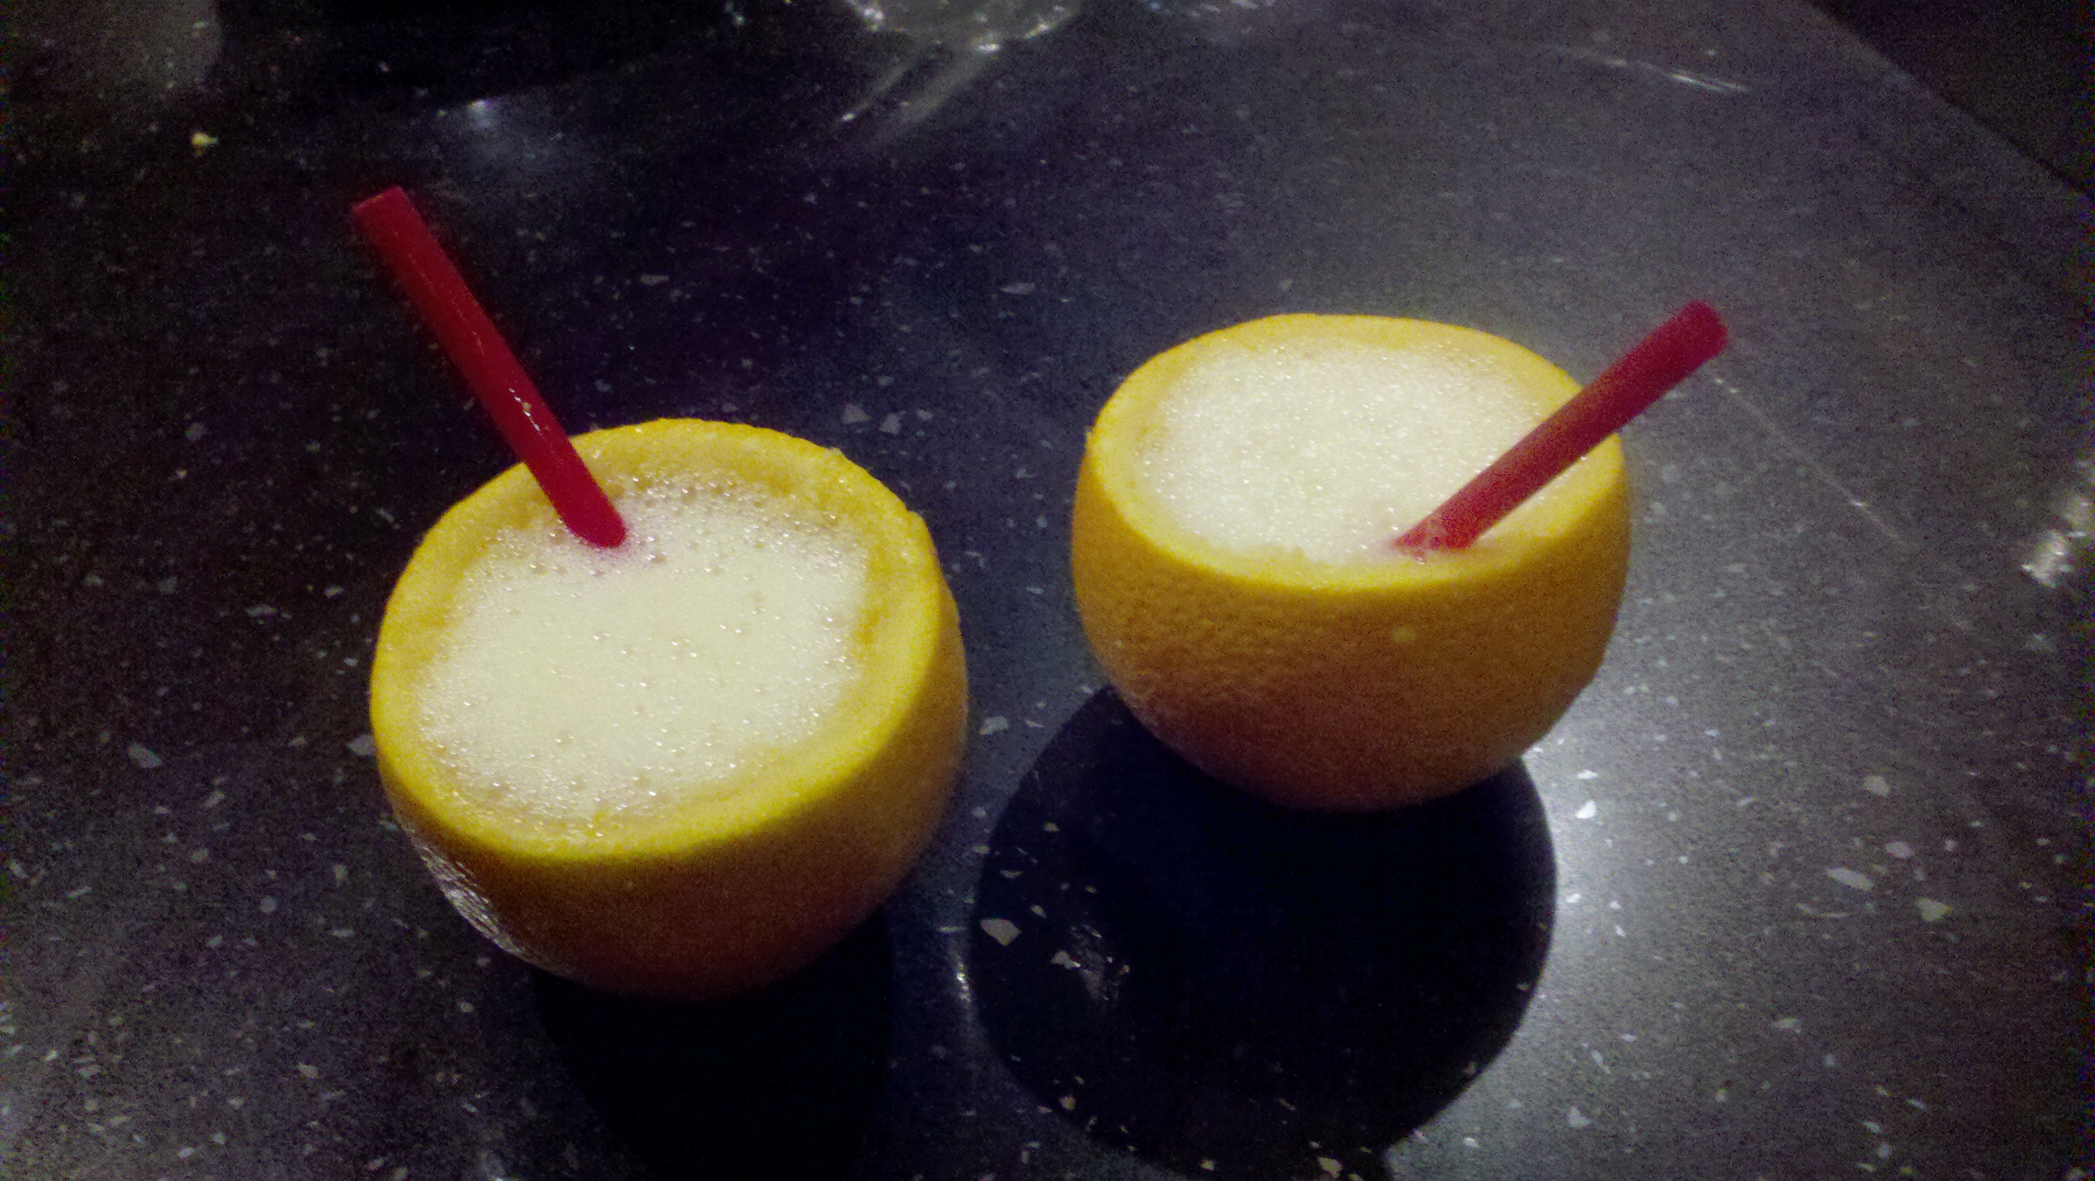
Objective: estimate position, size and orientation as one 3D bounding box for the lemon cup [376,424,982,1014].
[{"bbox_3d":[-0.054,0.025,0.321,0.086,0.060,0.086,-2,46,2],"label":"lemon cup"}]

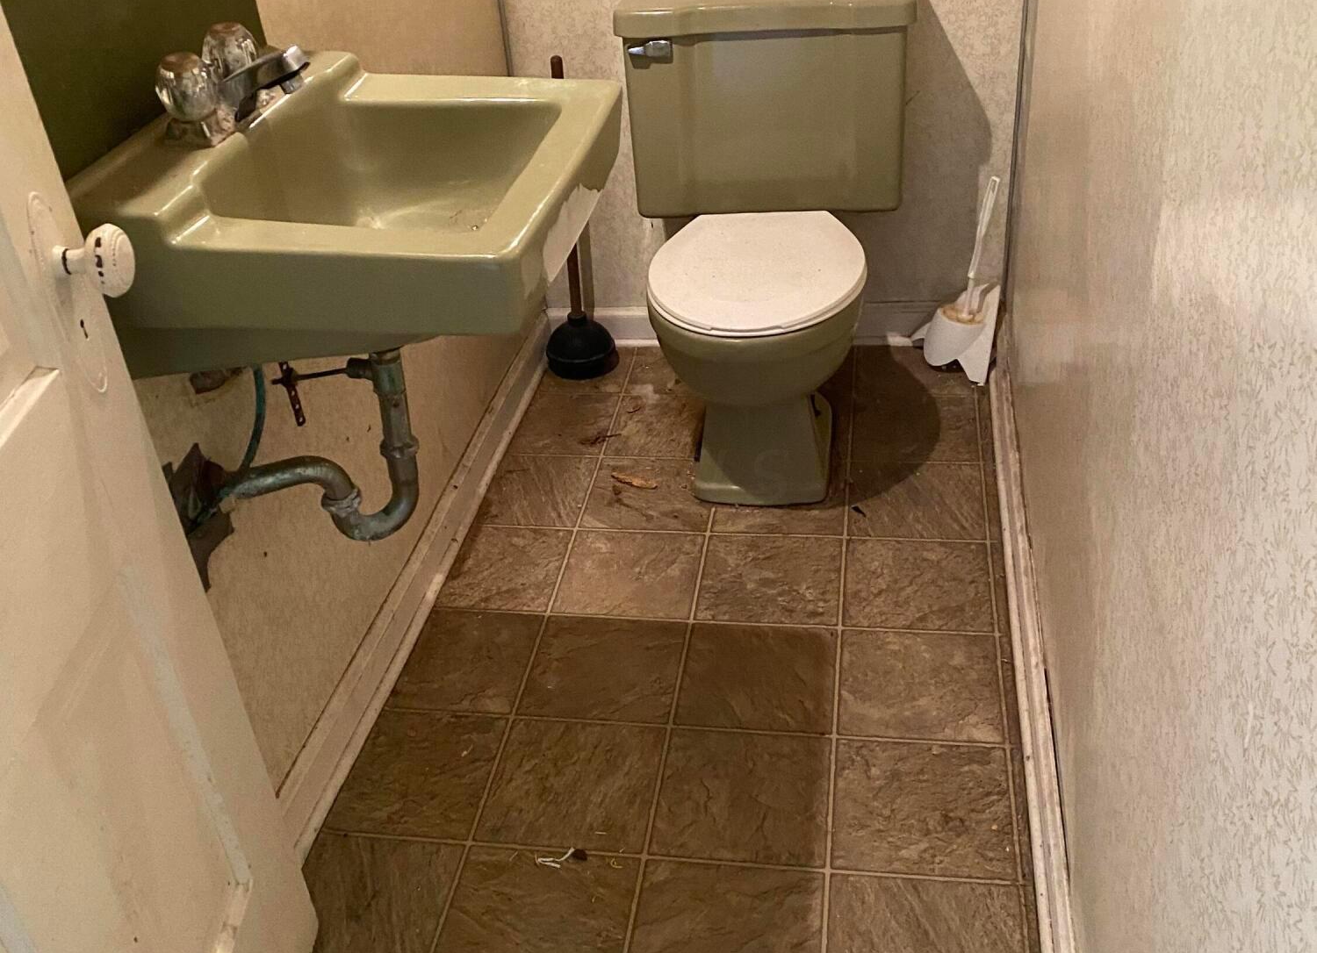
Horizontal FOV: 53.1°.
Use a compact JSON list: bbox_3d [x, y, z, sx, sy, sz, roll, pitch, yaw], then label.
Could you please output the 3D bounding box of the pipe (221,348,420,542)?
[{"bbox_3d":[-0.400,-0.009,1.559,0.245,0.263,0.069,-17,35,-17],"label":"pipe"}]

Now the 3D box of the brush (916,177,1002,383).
[{"bbox_3d":[0.576,-0.380,2.546,0.139,0.384,0.148,7,35,18],"label":"brush"}]

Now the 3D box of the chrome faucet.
[{"bbox_3d":[-0.436,-0.414,1.387,0.143,0.086,0.159,1,34,10],"label":"chrome faucet"}]

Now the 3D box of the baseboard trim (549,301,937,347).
[{"bbox_3d":[0.213,-0.318,2.766,0.912,0.092,0.023,1,34,10],"label":"baseboard trim"}]

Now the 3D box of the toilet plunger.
[{"bbox_3d":[-0.178,-0.508,2.618,0.148,0.628,0.152,1,34,10],"label":"toilet plunger"}]

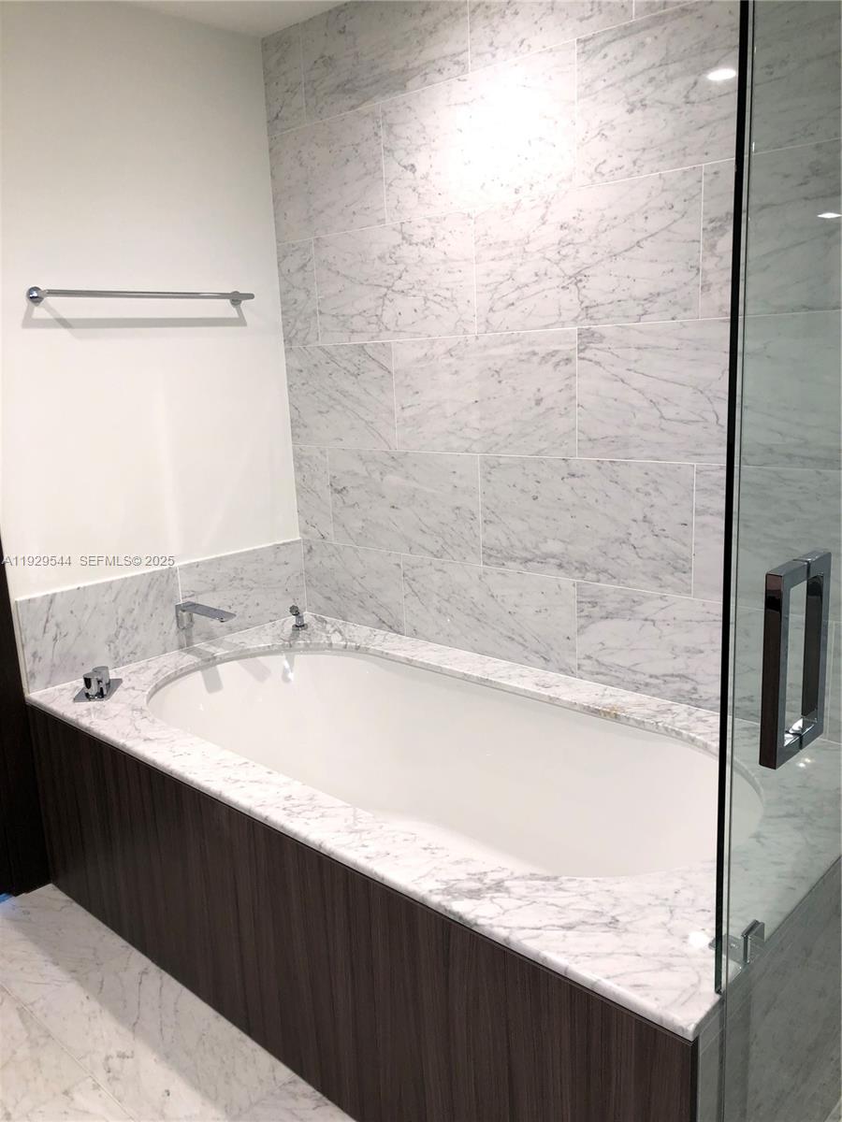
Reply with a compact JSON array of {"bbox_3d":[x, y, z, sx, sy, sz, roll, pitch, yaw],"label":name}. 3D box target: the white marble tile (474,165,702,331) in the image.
[{"bbox_3d":[0.363,-0.693,2.089,0.609,0.305,0.012,9,17,42],"label":"white marble tile"}]

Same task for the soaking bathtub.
[{"bbox_3d":[-0.004,0.591,2.139,1.680,0.455,0.780,9,17,42],"label":"soaking bathtub"}]

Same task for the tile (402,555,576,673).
[{"bbox_3d":[0.176,0.137,2.490,0.604,0.254,0.012,9,17,42],"label":"tile"}]

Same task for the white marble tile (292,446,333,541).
[{"bbox_3d":[-0.339,-0.214,2.881,0.162,0.303,0.010,9,17,42],"label":"white marble tile"}]

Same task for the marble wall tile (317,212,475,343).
[{"bbox_3d":[-0.083,-0.763,2.499,0.611,0.305,0.012,9,17,42],"label":"marble wall tile"}]

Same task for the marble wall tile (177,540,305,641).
[{"bbox_3d":[-0.551,0.092,2.844,0.012,0.254,0.459,9,17,42],"label":"marble wall tile"}]

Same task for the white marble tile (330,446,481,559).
[{"bbox_3d":[-0.058,-0.169,2.633,0.605,0.303,0.012,9,17,42],"label":"white marble tile"}]

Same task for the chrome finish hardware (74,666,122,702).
[{"bbox_3d":[-0.830,0.310,2.336,0.087,0.062,0.148,-3,12,-1],"label":"chrome finish hardware"}]

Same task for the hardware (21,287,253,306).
[{"bbox_3d":[-0.725,-0.713,2.448,0.080,0.050,0.657,9,17,42],"label":"hardware"}]

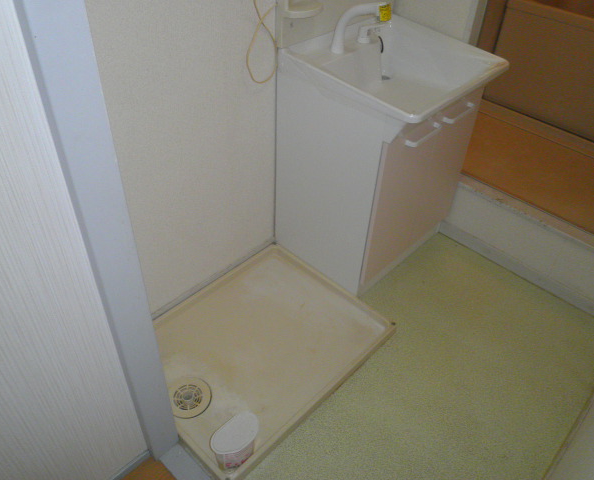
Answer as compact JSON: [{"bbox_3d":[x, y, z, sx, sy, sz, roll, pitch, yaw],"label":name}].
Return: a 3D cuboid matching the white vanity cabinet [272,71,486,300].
[{"bbox_3d":[0.306,-0.291,1.926,0.480,0.770,0.600,33,49,31],"label":"white vanity cabinet"}]

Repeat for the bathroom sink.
[{"bbox_3d":[0.341,-0.567,1.666,0.535,0.190,0.605,33,49,31],"label":"bathroom sink"}]

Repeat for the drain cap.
[{"bbox_3d":[-0.342,0.507,1.533,0.140,0.020,0.140,2,41,-1],"label":"drain cap"}]

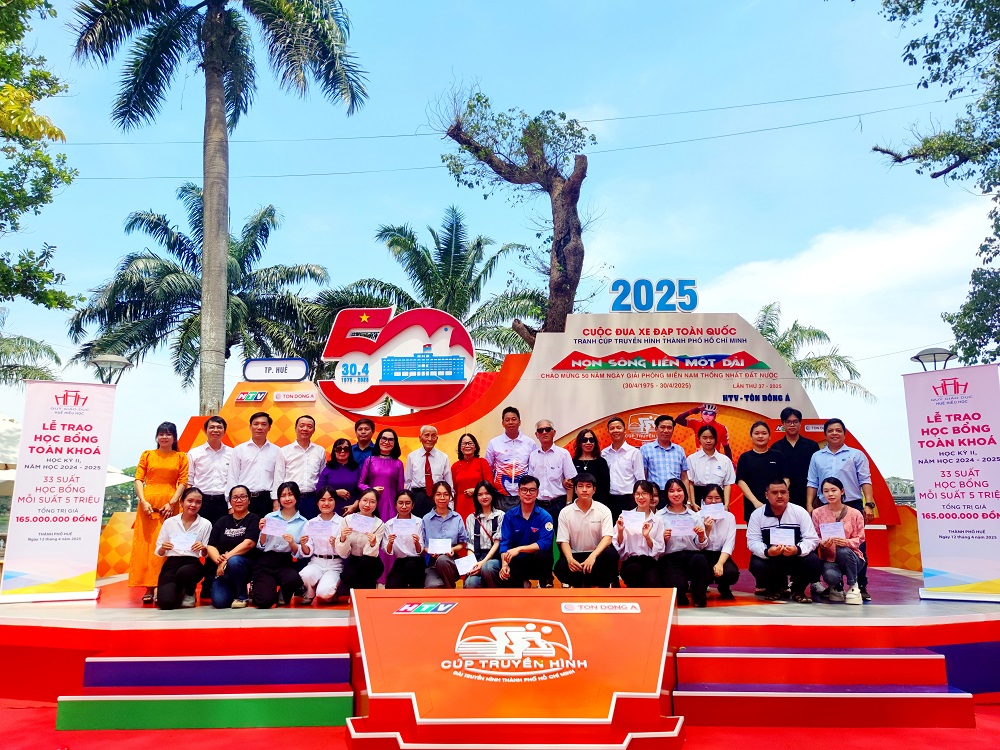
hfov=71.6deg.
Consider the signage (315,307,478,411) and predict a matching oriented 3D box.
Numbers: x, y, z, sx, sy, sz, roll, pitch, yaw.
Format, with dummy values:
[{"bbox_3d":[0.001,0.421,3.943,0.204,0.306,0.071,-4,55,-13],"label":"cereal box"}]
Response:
[{"bbox_3d":[-1.520,-0.239,10.368,2.342,1.577,0.180,0,-11,0],"label":"signage"}]

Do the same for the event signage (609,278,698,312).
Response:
[{"bbox_3d":[2.362,-1.203,10.680,1.355,0.550,0.130,0,-11,0],"label":"event signage"}]

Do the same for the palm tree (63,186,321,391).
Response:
[{"bbox_3d":[-7.462,-0.219,16.839,6.364,9.581,6.364,0,-11,0],"label":"palm tree"}]

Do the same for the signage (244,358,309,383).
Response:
[{"bbox_3d":[-3.327,-0.062,10.365,0.980,0.378,0.140,0,-11,0],"label":"signage"}]

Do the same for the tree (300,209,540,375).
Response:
[{"bbox_3d":[-1.949,0.039,17.808,6.226,9.438,6.226,0,-11,0],"label":"tree"}]

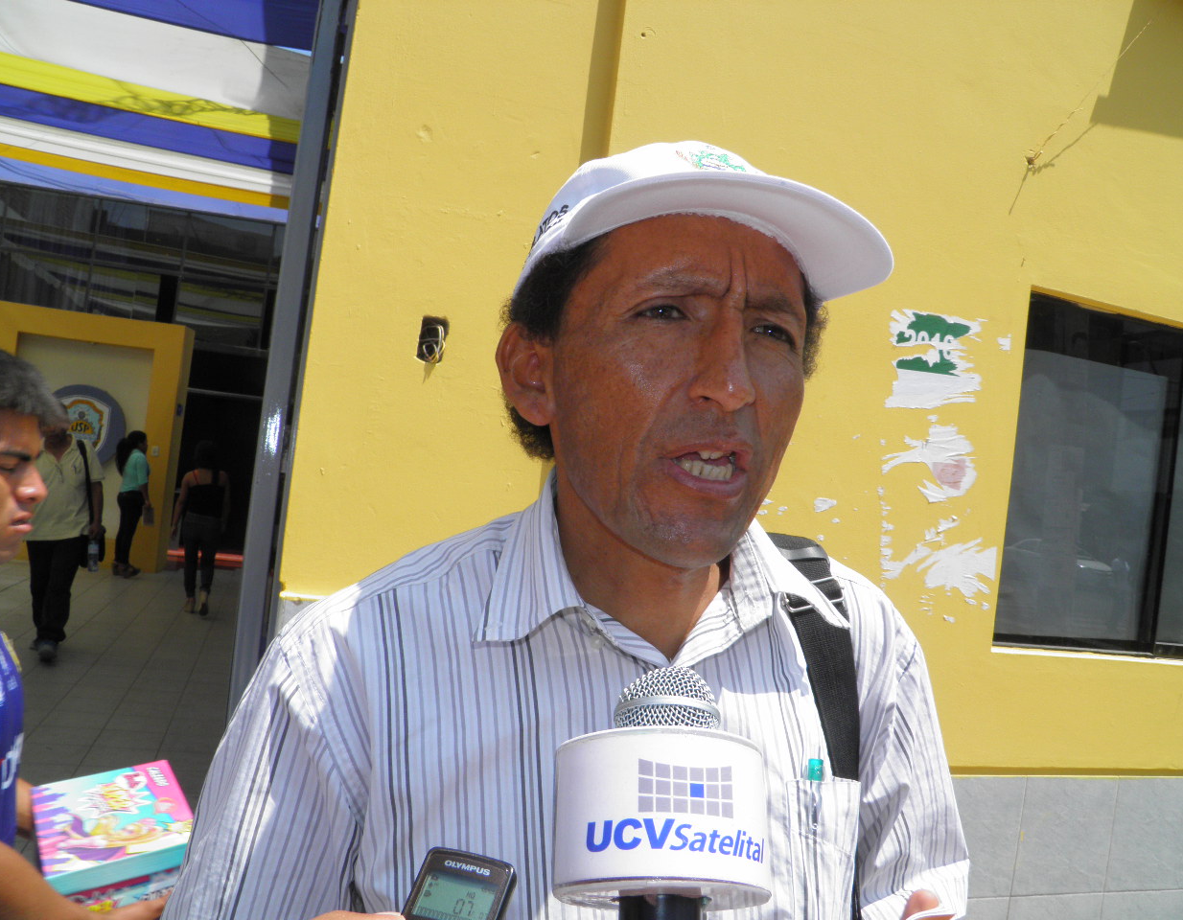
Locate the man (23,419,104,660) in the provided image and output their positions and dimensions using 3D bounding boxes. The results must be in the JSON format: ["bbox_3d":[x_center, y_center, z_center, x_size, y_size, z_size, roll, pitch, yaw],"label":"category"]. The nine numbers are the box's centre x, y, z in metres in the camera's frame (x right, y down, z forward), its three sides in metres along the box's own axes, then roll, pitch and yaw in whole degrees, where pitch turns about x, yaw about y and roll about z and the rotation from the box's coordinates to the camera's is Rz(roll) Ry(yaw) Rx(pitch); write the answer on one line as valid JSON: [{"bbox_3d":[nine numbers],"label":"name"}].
[{"bbox_3d":[-3.561,0.448,6.646,0.560,1.680,0.500,8,-2,-23],"label":"man"}]

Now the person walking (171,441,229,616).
[{"bbox_3d":[-3.518,0.593,8.977,0.500,1.550,0.420,7,-2,-16],"label":"person walking"}]

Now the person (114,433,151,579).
[{"bbox_3d":[-5.016,0.463,10.877,0.420,1.570,0.420,8,-2,-32],"label":"person"}]

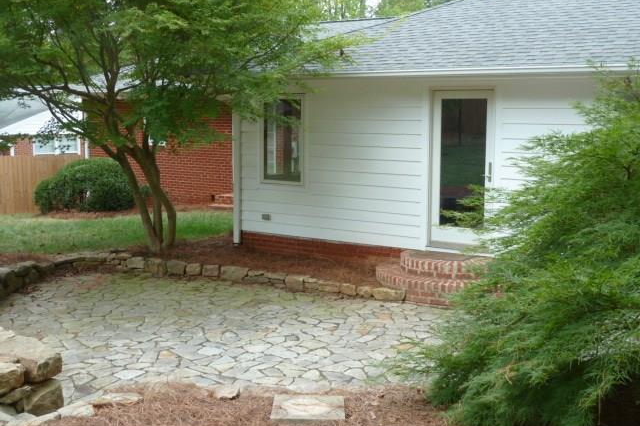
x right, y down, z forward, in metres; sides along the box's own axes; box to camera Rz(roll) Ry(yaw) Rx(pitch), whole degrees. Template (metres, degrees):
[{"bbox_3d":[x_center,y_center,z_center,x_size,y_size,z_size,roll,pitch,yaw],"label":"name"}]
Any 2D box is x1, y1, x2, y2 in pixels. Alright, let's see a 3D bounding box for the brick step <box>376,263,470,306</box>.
[{"bbox_3d":[1.429,0.902,9.200,2.044,0.268,0.853,5,9,33],"label":"brick step"}]

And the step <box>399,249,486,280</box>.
[{"bbox_3d":[1.518,0.662,9.303,1.427,0.180,0.531,5,9,33],"label":"step"}]

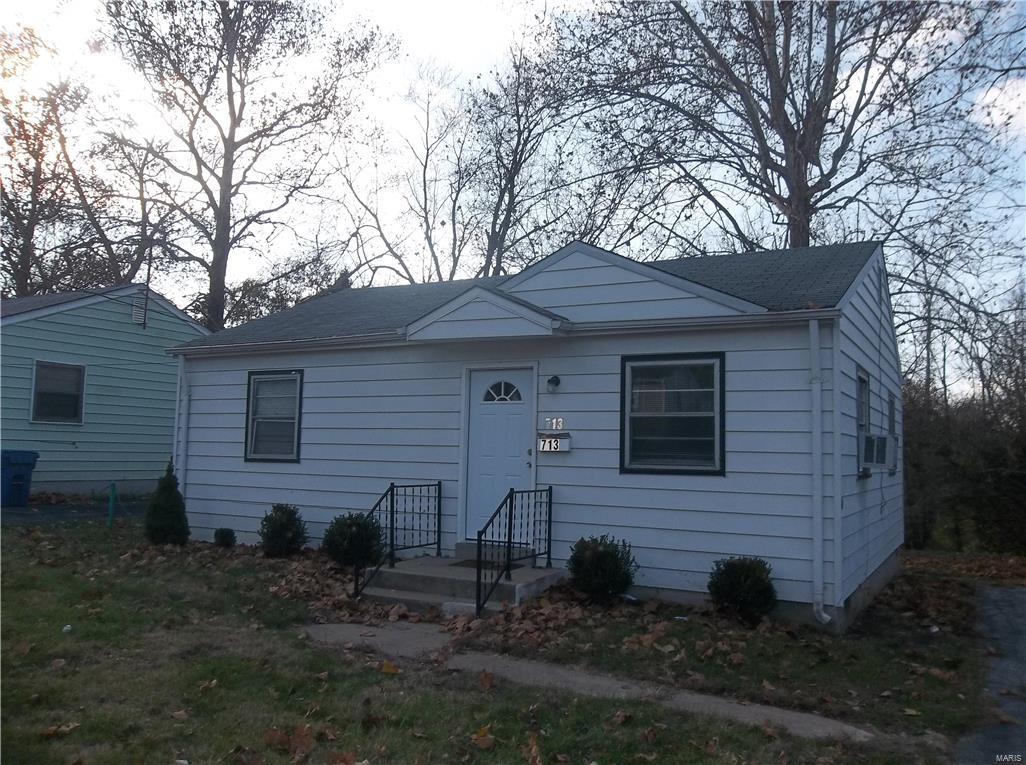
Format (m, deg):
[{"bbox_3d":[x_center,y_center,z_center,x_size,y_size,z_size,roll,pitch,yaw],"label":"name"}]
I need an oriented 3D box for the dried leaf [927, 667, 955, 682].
[{"bbox_3d":[3.243,2.219,6.058,0.200,0.050,0.130,-3,-7,43],"label":"dried leaf"}]

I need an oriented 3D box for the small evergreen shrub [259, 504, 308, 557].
[{"bbox_3d":[-2.970,1.915,10.335,0.640,0.660,0.620,-1,-6,29],"label":"small evergreen shrub"}]

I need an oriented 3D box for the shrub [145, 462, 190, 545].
[{"bbox_3d":[-4.869,1.690,11.270,0.635,1.190,0.635,-2,-6,30],"label":"shrub"}]

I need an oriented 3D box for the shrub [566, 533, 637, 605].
[{"bbox_3d":[0.904,1.864,7.982,0.700,0.658,0.700,1,-5,0],"label":"shrub"}]

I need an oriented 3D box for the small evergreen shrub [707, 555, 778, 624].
[{"bbox_3d":[2.098,1.906,7.318,0.614,0.593,0.614,-2,-6,30],"label":"small evergreen shrub"}]

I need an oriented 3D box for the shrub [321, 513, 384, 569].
[{"bbox_3d":[-1.921,1.915,9.620,0.740,0.700,0.720,1,-5,0],"label":"shrub"}]

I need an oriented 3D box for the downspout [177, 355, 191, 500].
[{"bbox_3d":[-4.904,0.948,11.798,0.130,2.680,0.180,-1,-6,29],"label":"downspout"}]

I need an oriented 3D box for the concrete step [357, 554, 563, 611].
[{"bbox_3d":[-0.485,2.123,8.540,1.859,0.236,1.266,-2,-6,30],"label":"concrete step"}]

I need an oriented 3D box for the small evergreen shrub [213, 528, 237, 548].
[{"bbox_3d":[-3.916,2.120,10.888,0.293,0.254,0.293,-2,-6,30],"label":"small evergreen shrub"}]

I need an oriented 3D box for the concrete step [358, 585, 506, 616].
[{"bbox_3d":[-0.807,2.186,7.812,1.700,0.155,0.365,-1,-6,29],"label":"concrete step"}]

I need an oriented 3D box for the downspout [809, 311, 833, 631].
[{"bbox_3d":[2.900,0.831,7.520,0.160,2.840,0.190,-1,-6,29],"label":"downspout"}]

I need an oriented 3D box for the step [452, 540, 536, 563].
[{"bbox_3d":[-0.210,1.971,9.143,1.065,0.191,0.221,-2,-6,30],"label":"step"}]

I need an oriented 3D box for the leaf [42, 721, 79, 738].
[{"bbox_3d":[-2.519,1.932,4.441,0.130,0.045,0.200,-2,-6,37],"label":"leaf"}]

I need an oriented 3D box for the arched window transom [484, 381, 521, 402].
[{"bbox_3d":[-0.119,0.110,9.383,0.538,0.236,0.050,-2,-6,30],"label":"arched window transom"}]

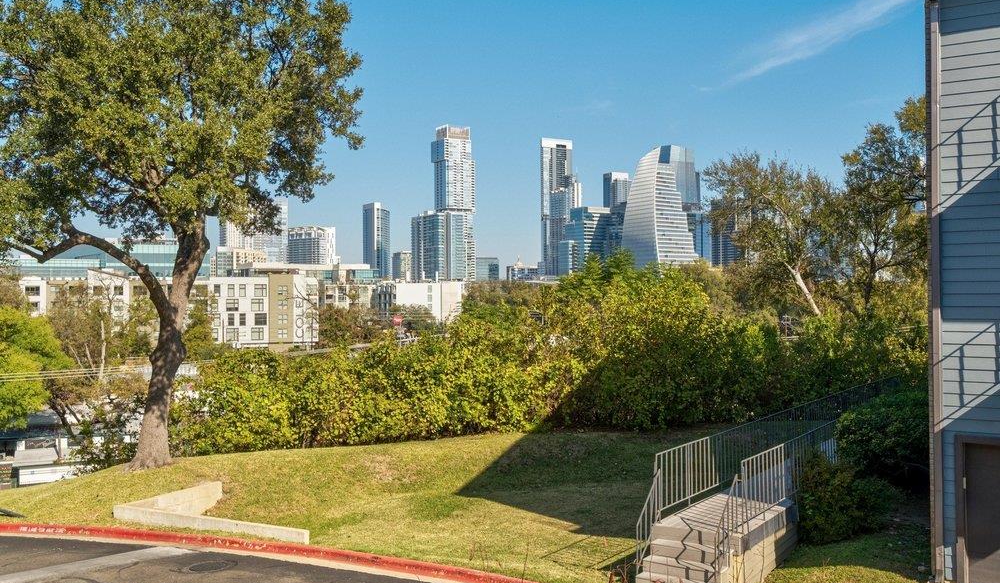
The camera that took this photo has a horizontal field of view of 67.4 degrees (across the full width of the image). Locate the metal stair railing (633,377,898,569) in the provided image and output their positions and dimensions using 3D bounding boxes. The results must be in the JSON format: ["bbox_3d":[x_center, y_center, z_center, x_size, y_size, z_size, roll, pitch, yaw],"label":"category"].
[{"bbox_3d":[7.100,3.150,15.700,1.350,1.700,14.600,-1,0,41],"label":"metal stair railing"}]

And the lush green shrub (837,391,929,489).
[{"bbox_3d":[7.650,2.850,14.800,2.000,1.950,1.900,0,0,24],"label":"lush green shrub"}]

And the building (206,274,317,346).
[{"bbox_3d":[-53.500,4.100,173.000,22.000,16.800,16.000,0,0,-1],"label":"building"}]

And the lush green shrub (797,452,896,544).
[{"bbox_3d":[5.950,3.420,12.900,1.700,1.350,1.550,0,0,24],"label":"lush green shrub"}]

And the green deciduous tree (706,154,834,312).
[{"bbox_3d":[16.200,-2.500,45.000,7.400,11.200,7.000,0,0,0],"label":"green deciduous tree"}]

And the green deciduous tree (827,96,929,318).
[{"bbox_3d":[15.300,-1.400,30.000,5.200,11.600,5.200,0,0,24],"label":"green deciduous tree"}]

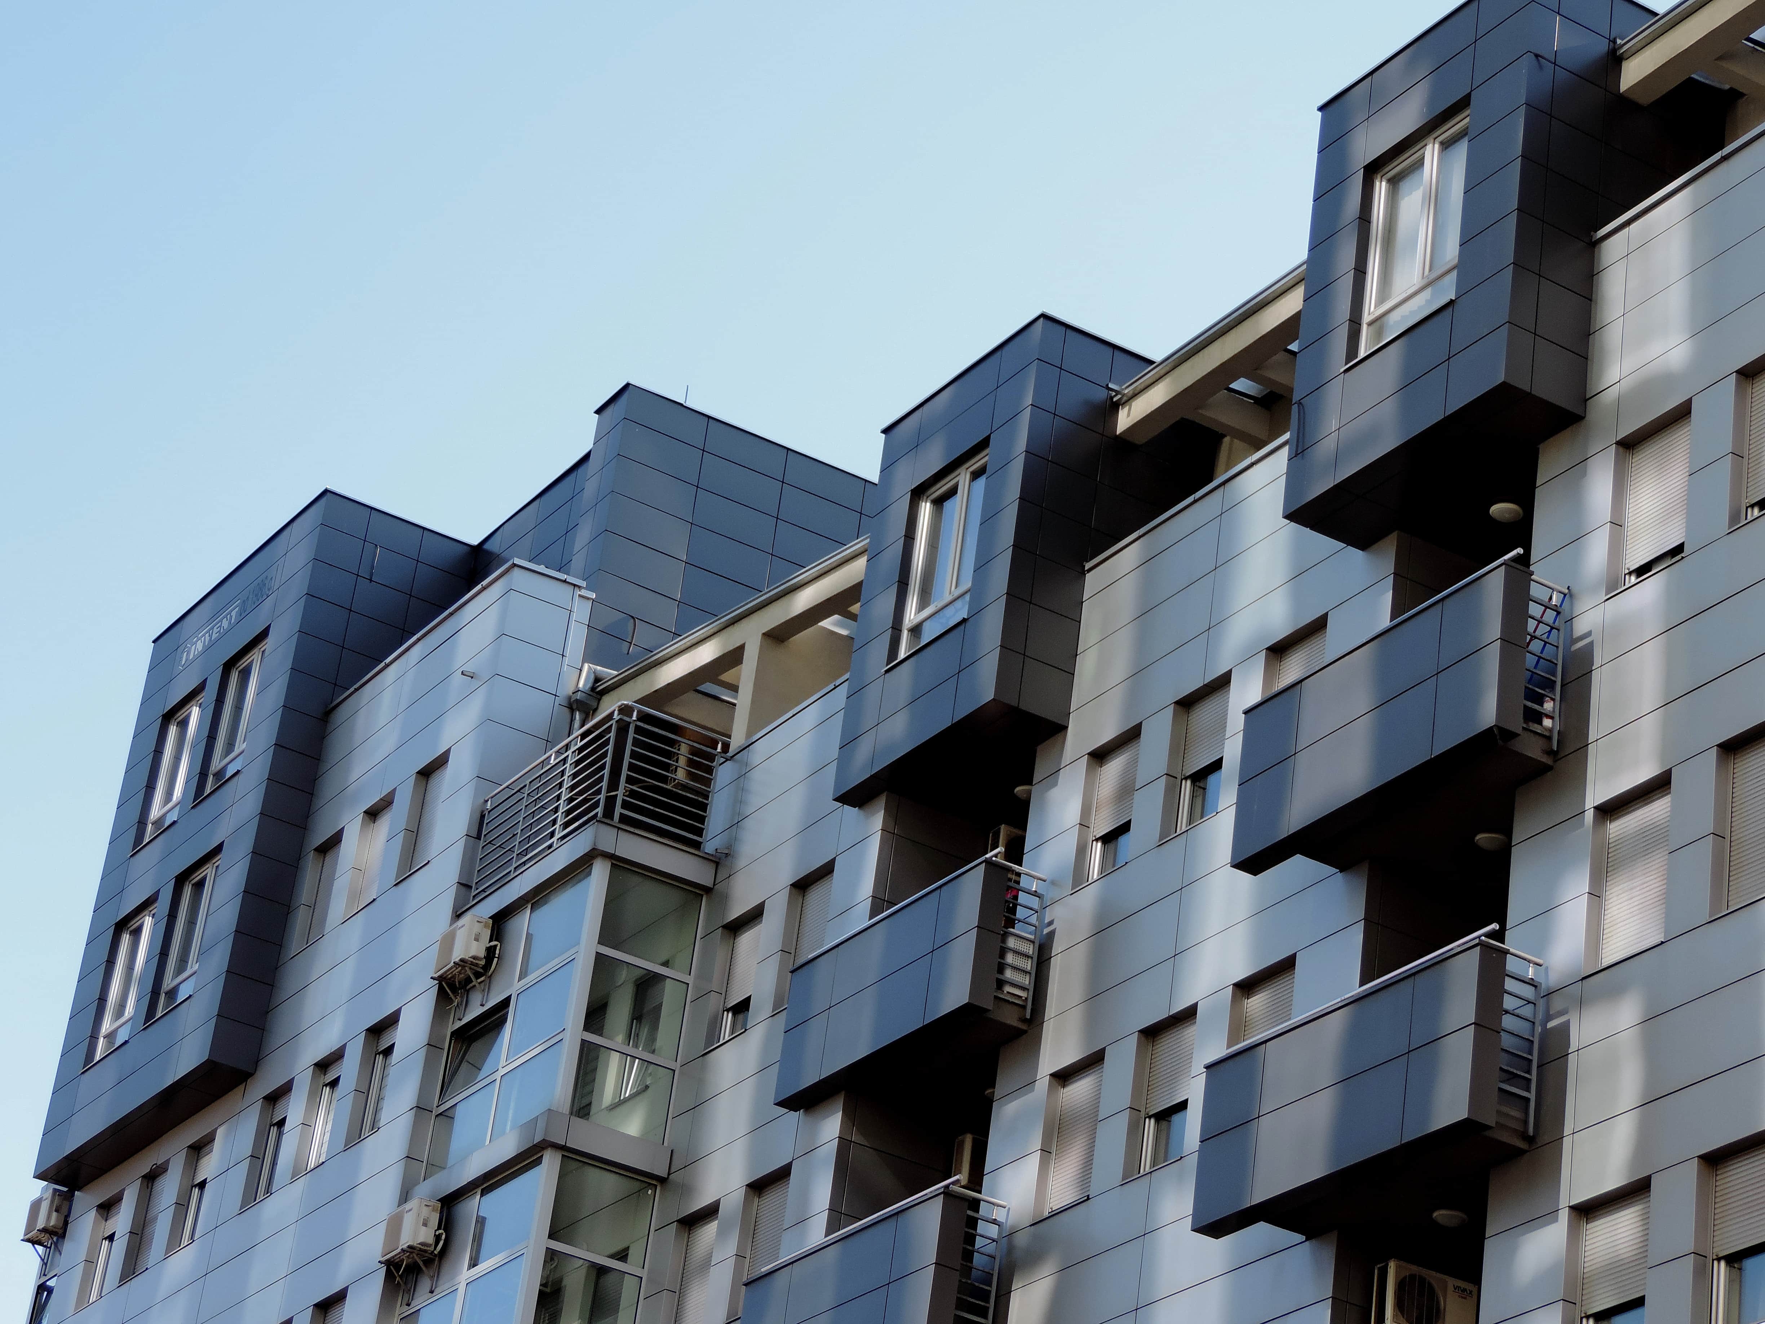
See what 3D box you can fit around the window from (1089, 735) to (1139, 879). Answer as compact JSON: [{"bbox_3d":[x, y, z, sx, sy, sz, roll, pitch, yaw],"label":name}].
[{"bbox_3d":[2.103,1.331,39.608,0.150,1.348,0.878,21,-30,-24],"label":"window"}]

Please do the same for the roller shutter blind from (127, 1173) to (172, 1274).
[{"bbox_3d":[-8.134,6.305,51.362,0.053,1.280,0.757,21,-30,-24],"label":"roller shutter blind"}]

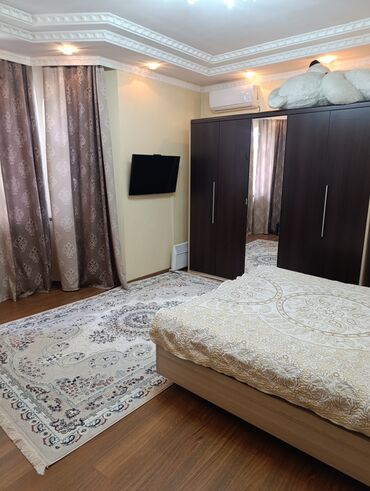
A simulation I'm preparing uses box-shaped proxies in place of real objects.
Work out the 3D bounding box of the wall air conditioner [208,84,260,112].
[{"bbox_3d":[0.680,-2.071,4.622,0.714,0.253,0.190,12,18,40],"label":"wall air conditioner"}]

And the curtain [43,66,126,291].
[{"bbox_3d":[-1.190,-0.763,4.062,0.851,2.718,0.198,0,14,-2],"label":"curtain"}]

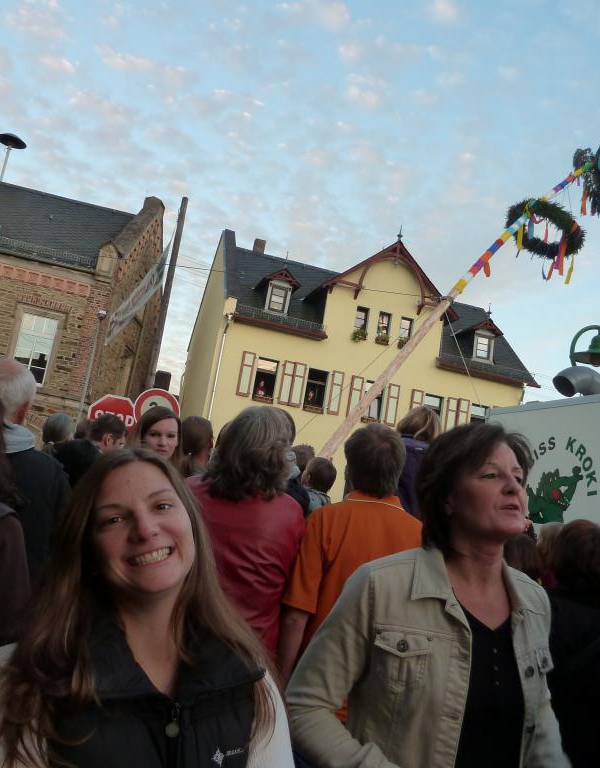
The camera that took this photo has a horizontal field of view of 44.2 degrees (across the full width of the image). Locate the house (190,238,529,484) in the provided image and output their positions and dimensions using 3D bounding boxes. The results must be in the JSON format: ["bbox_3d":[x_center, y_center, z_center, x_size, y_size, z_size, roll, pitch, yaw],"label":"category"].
[{"bbox_3d":[1.618,1.280,33.373,13.125,13.000,11.500,12,-12,-14],"label":"house"}]

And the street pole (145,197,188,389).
[{"bbox_3d":[-3.236,-0.192,16.194,0.160,8.435,0.160,11,-11,-14],"label":"street pole"}]

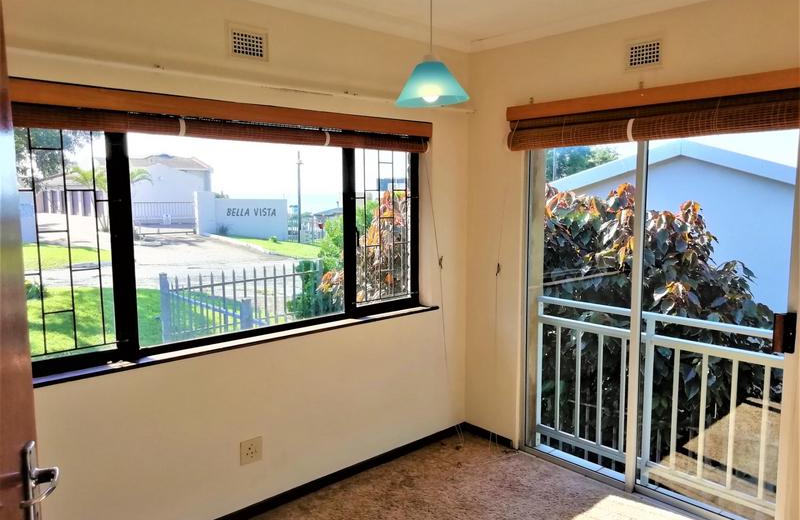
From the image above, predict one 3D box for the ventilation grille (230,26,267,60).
[{"bbox_3d":[-0.718,-1.022,2.847,0.183,0.123,0.020,-6,9,-42],"label":"ventilation grille"}]

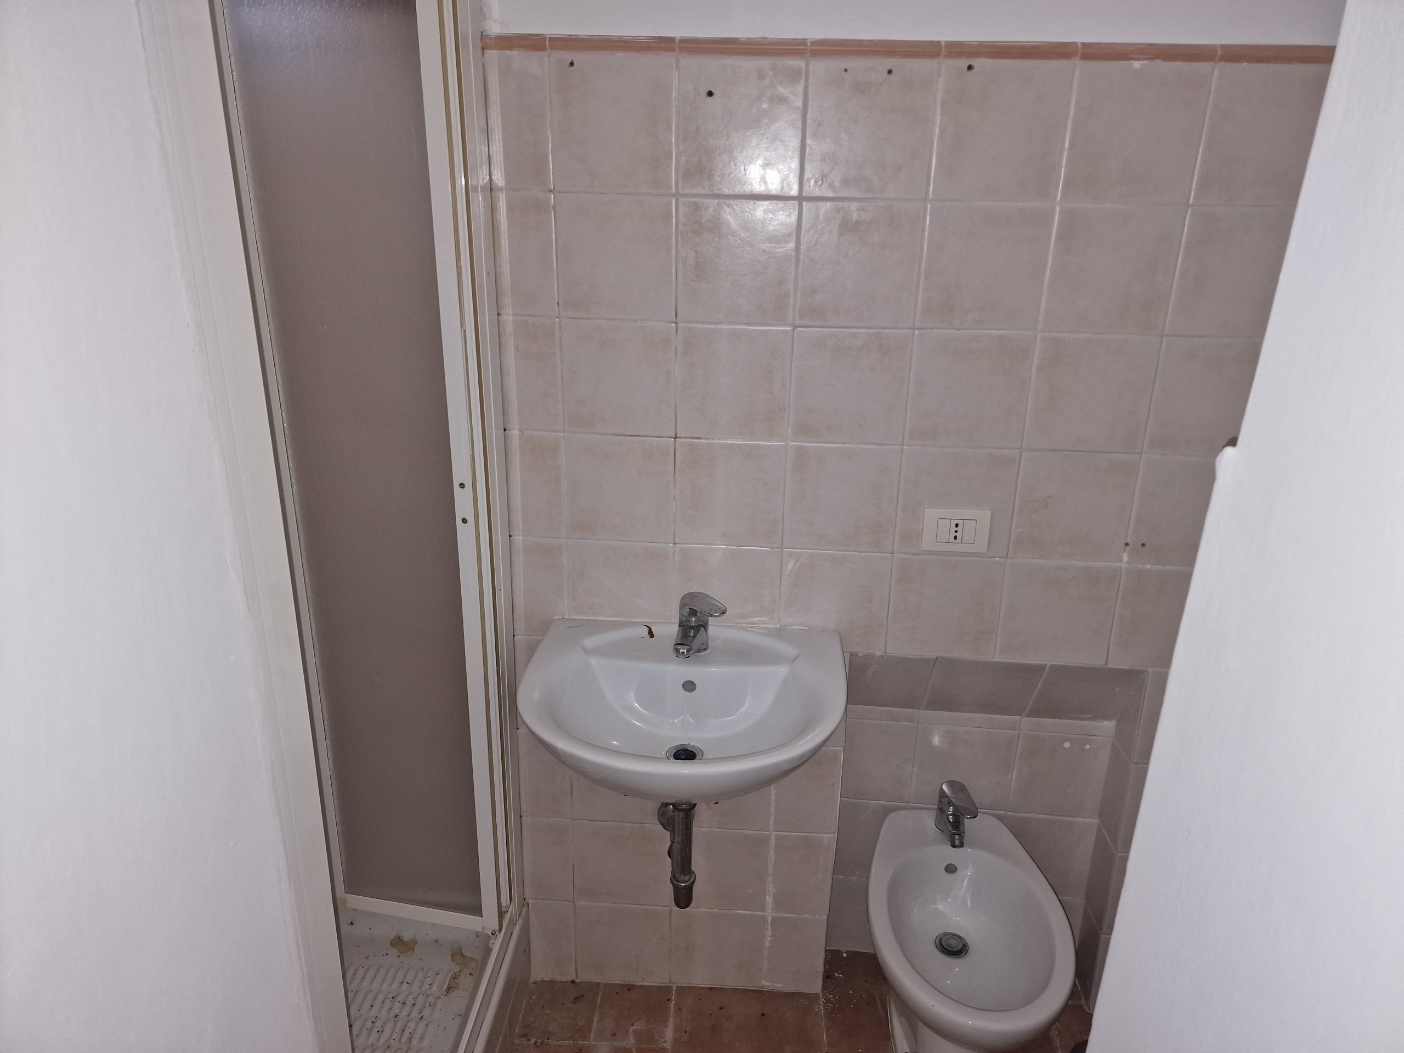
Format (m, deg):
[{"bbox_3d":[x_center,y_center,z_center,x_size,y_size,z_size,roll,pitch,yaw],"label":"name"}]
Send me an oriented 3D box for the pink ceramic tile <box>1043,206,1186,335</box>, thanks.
[{"bbox_3d":[0.664,-0.414,1.511,0.199,0.199,0.010,2,20,4],"label":"pink ceramic tile"}]

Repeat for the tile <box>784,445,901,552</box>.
[{"bbox_3d":[0.252,-0.050,1.664,0.200,0.200,0.012,2,19,3],"label":"tile"}]

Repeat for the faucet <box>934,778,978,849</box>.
[{"bbox_3d":[0.520,0.586,1.894,0.078,0.110,0.130,2,19,3],"label":"faucet"}]

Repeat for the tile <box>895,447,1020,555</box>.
[{"bbox_3d":[0.452,-0.042,1.659,0.200,0.200,0.010,2,19,3],"label":"tile"}]

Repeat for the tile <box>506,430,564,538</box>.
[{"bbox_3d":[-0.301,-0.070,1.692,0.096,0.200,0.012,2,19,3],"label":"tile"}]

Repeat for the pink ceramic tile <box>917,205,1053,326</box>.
[{"bbox_3d":[0.463,-0.422,1.529,0.200,0.200,0.010,2,19,3],"label":"pink ceramic tile"}]

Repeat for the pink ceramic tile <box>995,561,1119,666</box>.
[{"bbox_3d":[0.653,0.158,1.713,0.200,0.200,0.010,2,19,3],"label":"pink ceramic tile"}]

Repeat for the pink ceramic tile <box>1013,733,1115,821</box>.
[{"bbox_3d":[0.754,0.524,1.962,0.190,0.196,0.010,2,19,3],"label":"pink ceramic tile"}]

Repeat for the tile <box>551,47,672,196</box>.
[{"bbox_3d":[-0.139,-0.638,1.489,0.200,0.200,0.012,2,19,3],"label":"tile"}]

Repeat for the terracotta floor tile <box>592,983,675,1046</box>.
[{"bbox_3d":[-0.145,1.028,1.966,0.156,0.010,0.155,2,18,3],"label":"terracotta floor tile"}]

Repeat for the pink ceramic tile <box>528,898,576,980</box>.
[{"bbox_3d":[-0.323,0.892,2.028,0.100,0.200,0.009,2,18,3],"label":"pink ceramic tile"}]

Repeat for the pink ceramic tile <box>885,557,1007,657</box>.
[{"bbox_3d":[0.450,0.149,1.719,0.200,0.200,0.012,2,19,3],"label":"pink ceramic tile"}]

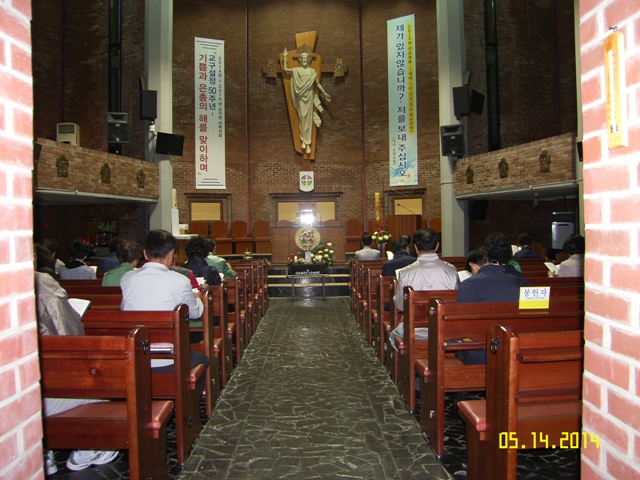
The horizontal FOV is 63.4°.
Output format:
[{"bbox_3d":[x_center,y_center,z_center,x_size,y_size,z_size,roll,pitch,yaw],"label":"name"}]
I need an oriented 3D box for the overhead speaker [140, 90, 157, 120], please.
[{"bbox_3d":[-3.964,-3.129,12.000,0.370,0.660,0.360,-1,7,-23],"label":"overhead speaker"}]

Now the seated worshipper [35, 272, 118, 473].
[{"bbox_3d":[-1.360,0.701,2.720,0.540,1.300,0.800,-1,0,-1],"label":"seated worshipper"}]

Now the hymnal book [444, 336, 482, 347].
[{"bbox_3d":[0.873,0.641,3.250,0.200,0.023,0.140,-1,0,-1],"label":"hymnal book"}]

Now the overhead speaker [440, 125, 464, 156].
[{"bbox_3d":[3.060,-2.290,11.950,0.470,0.680,0.420,-1,8,24],"label":"overhead speaker"}]

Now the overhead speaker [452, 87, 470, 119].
[{"bbox_3d":[3.300,-3.220,12.050,0.380,0.640,0.360,-1,8,15],"label":"overhead speaker"}]

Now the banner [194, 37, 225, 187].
[{"bbox_3d":[-3.270,-3.750,15.420,0.890,4.460,0.030,-1,0,-22],"label":"banner"}]

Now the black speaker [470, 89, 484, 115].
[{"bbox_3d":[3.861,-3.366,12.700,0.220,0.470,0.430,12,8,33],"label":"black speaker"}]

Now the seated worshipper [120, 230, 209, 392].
[{"bbox_3d":[-0.970,0.600,3.340,0.500,1.330,0.750,-1,0,-2],"label":"seated worshipper"}]

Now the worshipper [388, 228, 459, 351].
[{"bbox_3d":[0.830,0.585,4.200,0.520,1.340,0.750,-1,0,-2],"label":"worshipper"}]

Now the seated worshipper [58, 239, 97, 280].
[{"bbox_3d":[-2.610,0.640,5.730,0.450,1.290,0.680,-1,0,-2],"label":"seated worshipper"}]

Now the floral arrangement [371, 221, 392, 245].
[{"bbox_3d":[1.531,-0.190,13.100,0.500,0.610,0.450,-1,0,-1],"label":"floral arrangement"}]

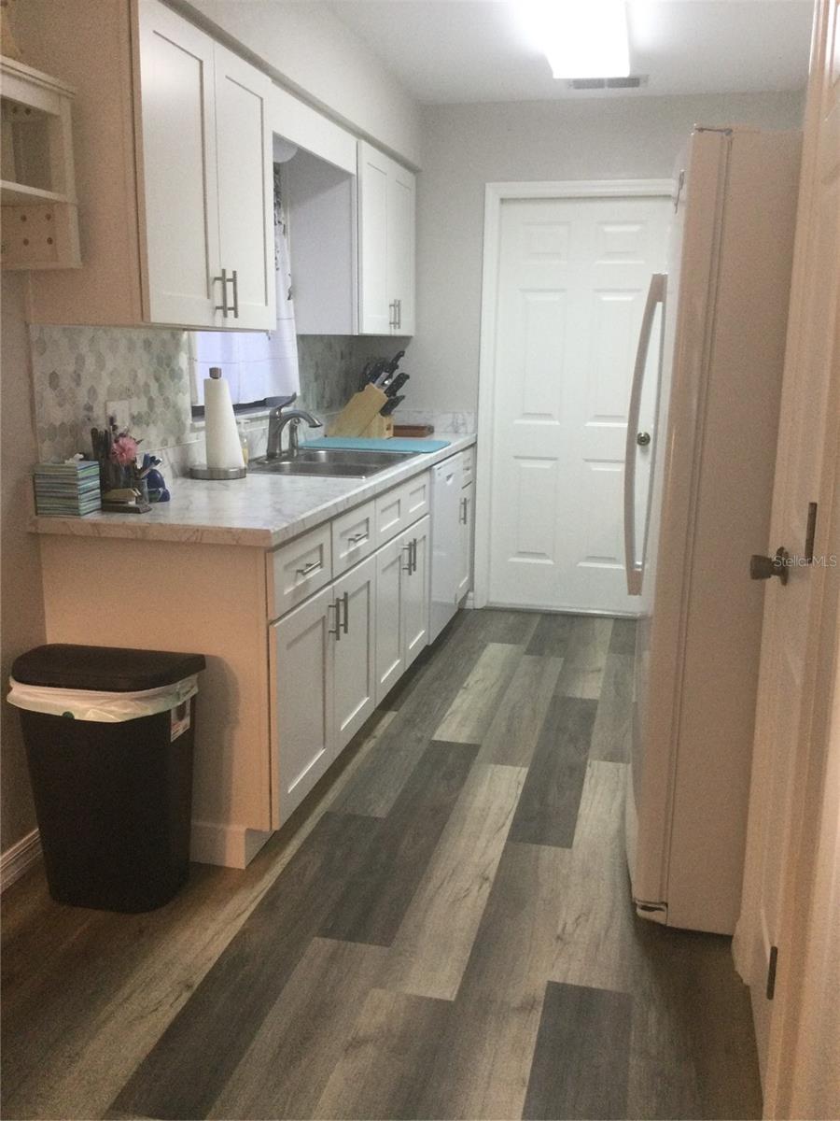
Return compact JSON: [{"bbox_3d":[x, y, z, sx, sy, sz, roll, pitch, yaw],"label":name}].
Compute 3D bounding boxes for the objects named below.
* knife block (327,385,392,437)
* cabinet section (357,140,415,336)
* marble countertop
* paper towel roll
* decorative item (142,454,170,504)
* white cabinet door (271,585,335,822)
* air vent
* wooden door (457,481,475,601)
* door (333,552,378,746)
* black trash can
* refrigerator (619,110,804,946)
[{"bbox_3d":[-0.288,-0.709,4.793,0.283,0.243,0.109,4,13,13],"label":"knife block"},{"bbox_3d":[-0.291,-1.422,4.578,0.314,0.771,0.938,4,13,13],"label":"cabinet section"},{"bbox_3d":[-0.351,-0.358,3.854,0.655,0.043,2.870,4,13,13],"label":"marble countertop"},{"bbox_3d":[-0.668,-0.464,3.373,0.128,0.332,0.128,1,12,0],"label":"paper towel roll"},{"bbox_3d":[-0.761,-0.248,2.899,0.082,0.137,0.082,4,13,13],"label":"decorative item"},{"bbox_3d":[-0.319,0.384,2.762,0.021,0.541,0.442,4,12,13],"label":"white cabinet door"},{"bbox_3d":[0.825,-2.101,4.418,0.349,0.019,0.190,4,13,13],"label":"air vent"},{"bbox_3d":[0.216,-0.091,4.873,0.020,0.538,0.307,4,12,13],"label":"wooden door"},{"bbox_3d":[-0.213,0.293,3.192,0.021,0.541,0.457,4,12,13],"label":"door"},{"bbox_3d":[-0.754,0.535,2.448,0.412,0.612,0.283,4,13,13],"label":"black trash can"},{"bbox_3d":[0.927,-0.058,2.544,0.796,1.782,0.875,4,13,13],"label":"refrigerator"}]

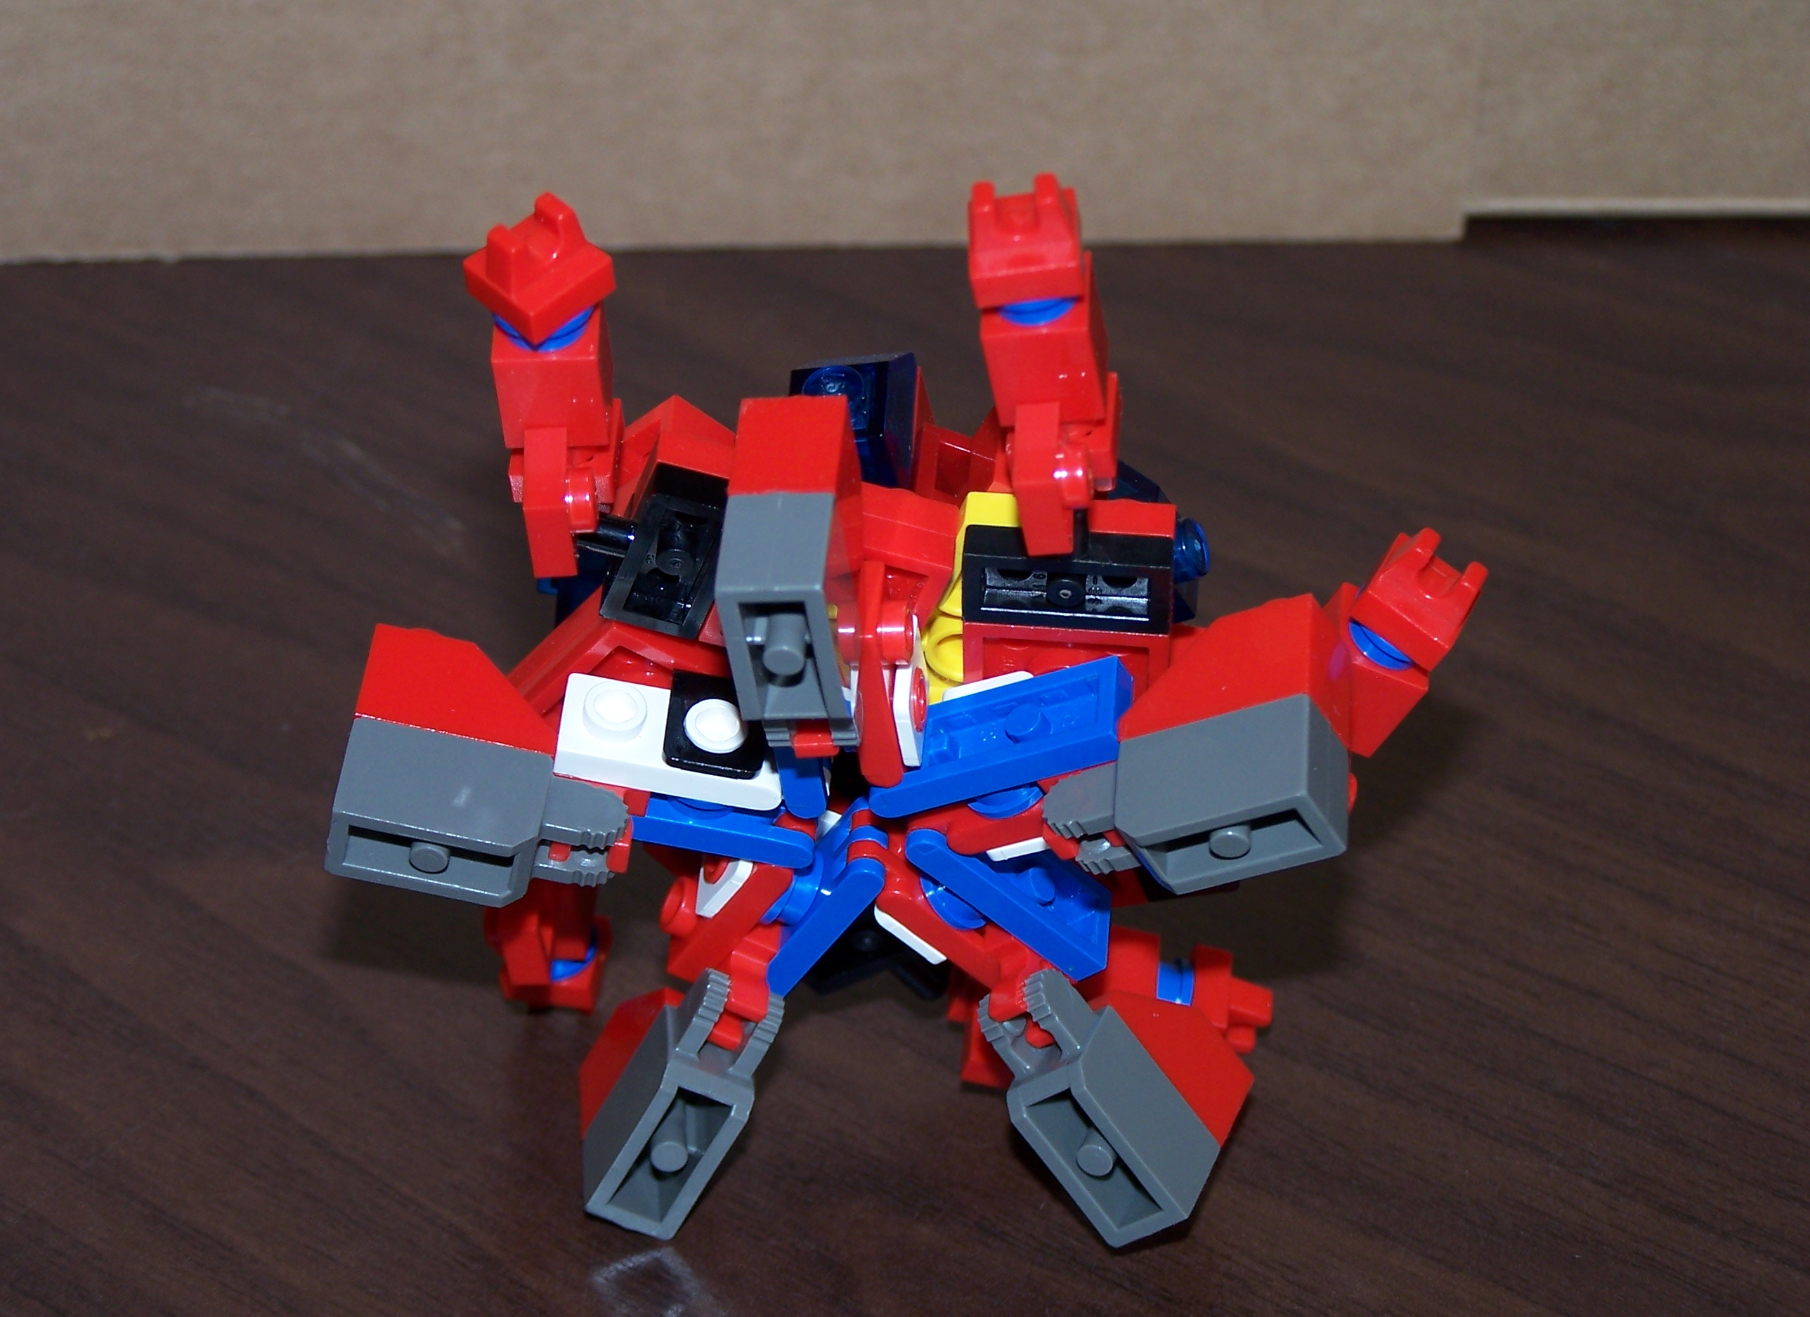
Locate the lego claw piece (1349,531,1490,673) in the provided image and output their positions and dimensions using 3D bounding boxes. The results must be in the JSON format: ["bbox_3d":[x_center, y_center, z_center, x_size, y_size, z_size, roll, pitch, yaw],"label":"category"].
[{"bbox_3d":[0.041,-0.006,0.388,0.008,0.008,0.008,35,45,-1],"label":"lego claw piece"}]

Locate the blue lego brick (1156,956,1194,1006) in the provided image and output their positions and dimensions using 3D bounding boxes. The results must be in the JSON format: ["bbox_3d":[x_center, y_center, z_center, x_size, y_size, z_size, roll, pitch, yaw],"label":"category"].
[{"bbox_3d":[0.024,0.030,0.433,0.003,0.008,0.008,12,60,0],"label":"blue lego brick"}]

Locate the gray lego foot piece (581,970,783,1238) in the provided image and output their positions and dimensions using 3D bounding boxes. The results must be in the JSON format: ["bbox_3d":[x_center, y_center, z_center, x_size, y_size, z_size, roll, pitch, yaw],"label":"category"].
[{"bbox_3d":[-0.018,0.036,0.413,0.008,0.023,0.010,23,27,-18],"label":"gray lego foot piece"}]

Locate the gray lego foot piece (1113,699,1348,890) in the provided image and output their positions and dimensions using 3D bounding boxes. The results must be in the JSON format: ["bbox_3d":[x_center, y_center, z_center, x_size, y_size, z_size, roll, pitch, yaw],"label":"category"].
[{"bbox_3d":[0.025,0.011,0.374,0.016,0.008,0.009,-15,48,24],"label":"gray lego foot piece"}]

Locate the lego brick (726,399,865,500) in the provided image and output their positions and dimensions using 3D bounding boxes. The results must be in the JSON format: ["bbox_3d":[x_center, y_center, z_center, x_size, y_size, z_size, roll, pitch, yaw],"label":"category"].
[{"bbox_3d":[-0.008,-0.010,0.366,0.008,0.016,0.010,-1,49,8],"label":"lego brick"}]

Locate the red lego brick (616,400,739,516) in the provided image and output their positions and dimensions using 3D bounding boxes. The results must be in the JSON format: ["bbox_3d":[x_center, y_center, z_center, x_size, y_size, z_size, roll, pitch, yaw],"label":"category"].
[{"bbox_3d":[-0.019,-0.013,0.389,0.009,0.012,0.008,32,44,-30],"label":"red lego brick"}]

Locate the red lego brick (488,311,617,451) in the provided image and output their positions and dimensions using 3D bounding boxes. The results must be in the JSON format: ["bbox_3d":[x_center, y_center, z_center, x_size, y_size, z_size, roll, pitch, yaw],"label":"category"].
[{"bbox_3d":[-0.027,-0.022,0.372,0.008,0.010,0.008,-2,50,2],"label":"red lego brick"}]

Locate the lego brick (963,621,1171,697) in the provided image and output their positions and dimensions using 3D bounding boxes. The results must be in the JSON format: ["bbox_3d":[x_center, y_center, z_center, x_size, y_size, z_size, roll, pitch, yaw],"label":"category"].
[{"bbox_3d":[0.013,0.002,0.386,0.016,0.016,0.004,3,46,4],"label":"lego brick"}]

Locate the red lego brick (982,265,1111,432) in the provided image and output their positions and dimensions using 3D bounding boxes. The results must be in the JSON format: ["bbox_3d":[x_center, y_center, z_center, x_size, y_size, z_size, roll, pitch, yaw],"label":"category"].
[{"bbox_3d":[0.010,-0.024,0.360,0.008,0.010,0.008,-4,50,9],"label":"red lego brick"}]

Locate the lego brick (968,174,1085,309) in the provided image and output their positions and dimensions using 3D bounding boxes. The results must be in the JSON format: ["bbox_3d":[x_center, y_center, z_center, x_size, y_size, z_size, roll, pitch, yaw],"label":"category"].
[{"bbox_3d":[0.008,-0.031,0.351,0.008,0.008,0.008,-7,50,6],"label":"lego brick"}]

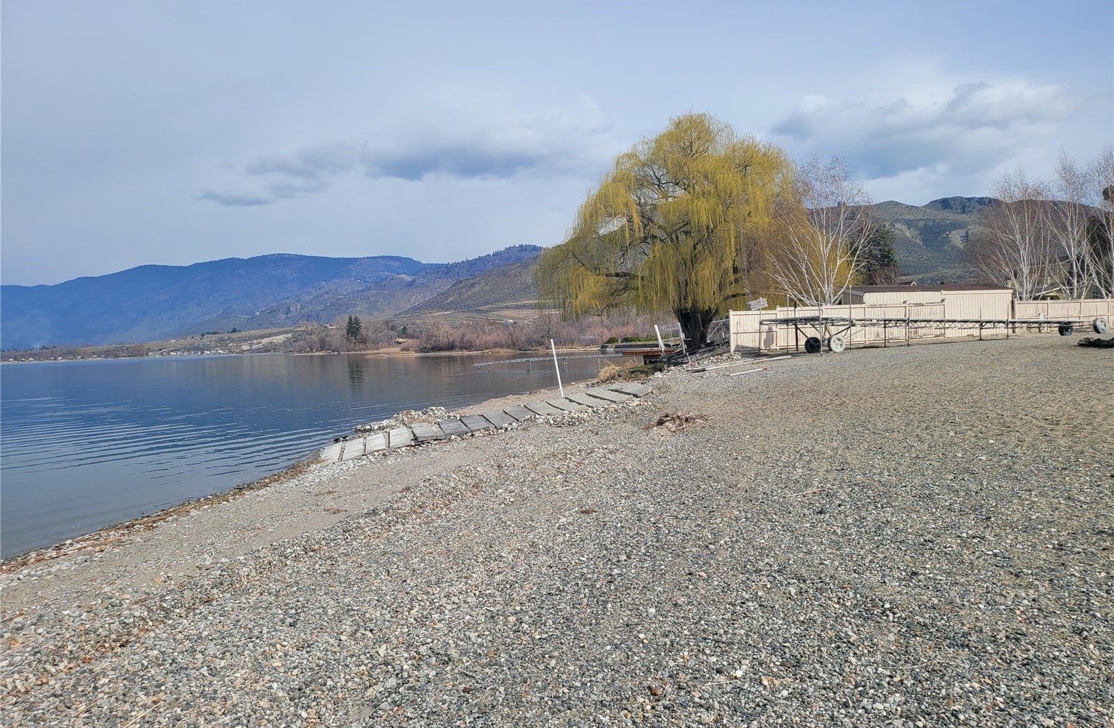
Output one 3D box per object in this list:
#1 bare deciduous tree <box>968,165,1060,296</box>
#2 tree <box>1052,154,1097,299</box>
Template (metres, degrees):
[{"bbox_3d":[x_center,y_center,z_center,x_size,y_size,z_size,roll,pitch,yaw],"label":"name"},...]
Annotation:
[{"bbox_3d":[26.300,-6.417,48.117,5.100,9.591,4.900,-2,1,0],"label":"bare deciduous tree"},{"bbox_3d":[30.166,-6.977,48.626,2.900,10.321,2.900,-2,1,0],"label":"tree"}]

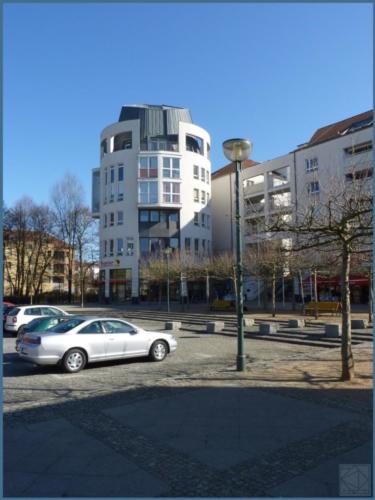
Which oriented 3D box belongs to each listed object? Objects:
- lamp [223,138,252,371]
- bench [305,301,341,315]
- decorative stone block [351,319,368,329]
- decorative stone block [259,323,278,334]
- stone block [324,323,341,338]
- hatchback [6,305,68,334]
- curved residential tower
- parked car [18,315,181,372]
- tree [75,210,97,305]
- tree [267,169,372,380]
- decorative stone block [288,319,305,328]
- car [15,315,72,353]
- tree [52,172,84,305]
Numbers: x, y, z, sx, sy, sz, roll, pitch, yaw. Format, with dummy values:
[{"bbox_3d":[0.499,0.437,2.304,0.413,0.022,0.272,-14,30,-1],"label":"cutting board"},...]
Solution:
[{"bbox_3d":[1.428,0.041,10.680,0.800,6.370,0.800,0,-6,0],"label":"lamp"},{"bbox_3d":[8.006,3.514,22.957,0.650,0.820,1.950,5,-8,-41],"label":"bench"},{"bbox_3d":[7.371,3.206,16.763,0.600,0.430,0.580,-6,-8,44],"label":"decorative stone block"},{"bbox_3d":[3.625,3.514,17.327,0.560,0.450,0.560,5,-8,-41],"label":"decorative stone block"},{"bbox_3d":[5.914,3.214,15.539,0.550,0.480,0.550,5,-8,-41],"label":"stone block"},{"bbox_3d":[-6.908,3.475,19.493,3.900,1.460,1.660,4,-7,-41],"label":"hatchback"},{"bbox_3d":[-4.306,-5.407,51.108,15.200,24.000,15.200,0,-6,-8],"label":"curved residential tower"},{"bbox_3d":[-2.438,2.711,11.795,4.740,1.400,1.790,4,-7,-37],"label":"parked car"},{"bbox_3d":[-10.611,0.667,40.131,2.400,10.100,2.400,0,-6,0],"label":"tree"},{"bbox_3d":[3.285,0.448,8.293,3.500,4.500,3.400,0,-6,0],"label":"tree"},{"bbox_3d":[5.058,3.434,18.049,0.560,0.420,0.560,-5,-7,42],"label":"decorative stone block"},{"bbox_3d":[-3.746,2.966,13.779,4.200,1.350,1.700,4,-7,-37],"label":"car"},{"bbox_3d":[-17.620,-1.966,57.500,5.200,19.300,5.200,0,-6,0],"label":"tree"}]

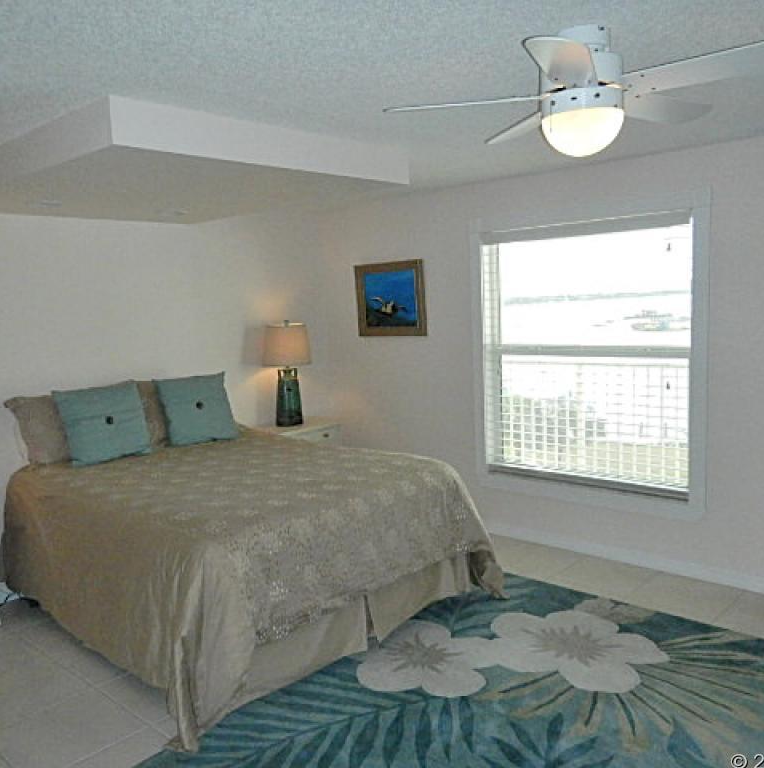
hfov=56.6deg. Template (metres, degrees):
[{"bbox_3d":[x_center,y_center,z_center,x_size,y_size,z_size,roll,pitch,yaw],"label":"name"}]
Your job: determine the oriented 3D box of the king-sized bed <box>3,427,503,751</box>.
[{"bbox_3d":[-0.798,0.840,3.993,2.120,0.730,1.730,3,9,41],"label":"king-sized bed"}]

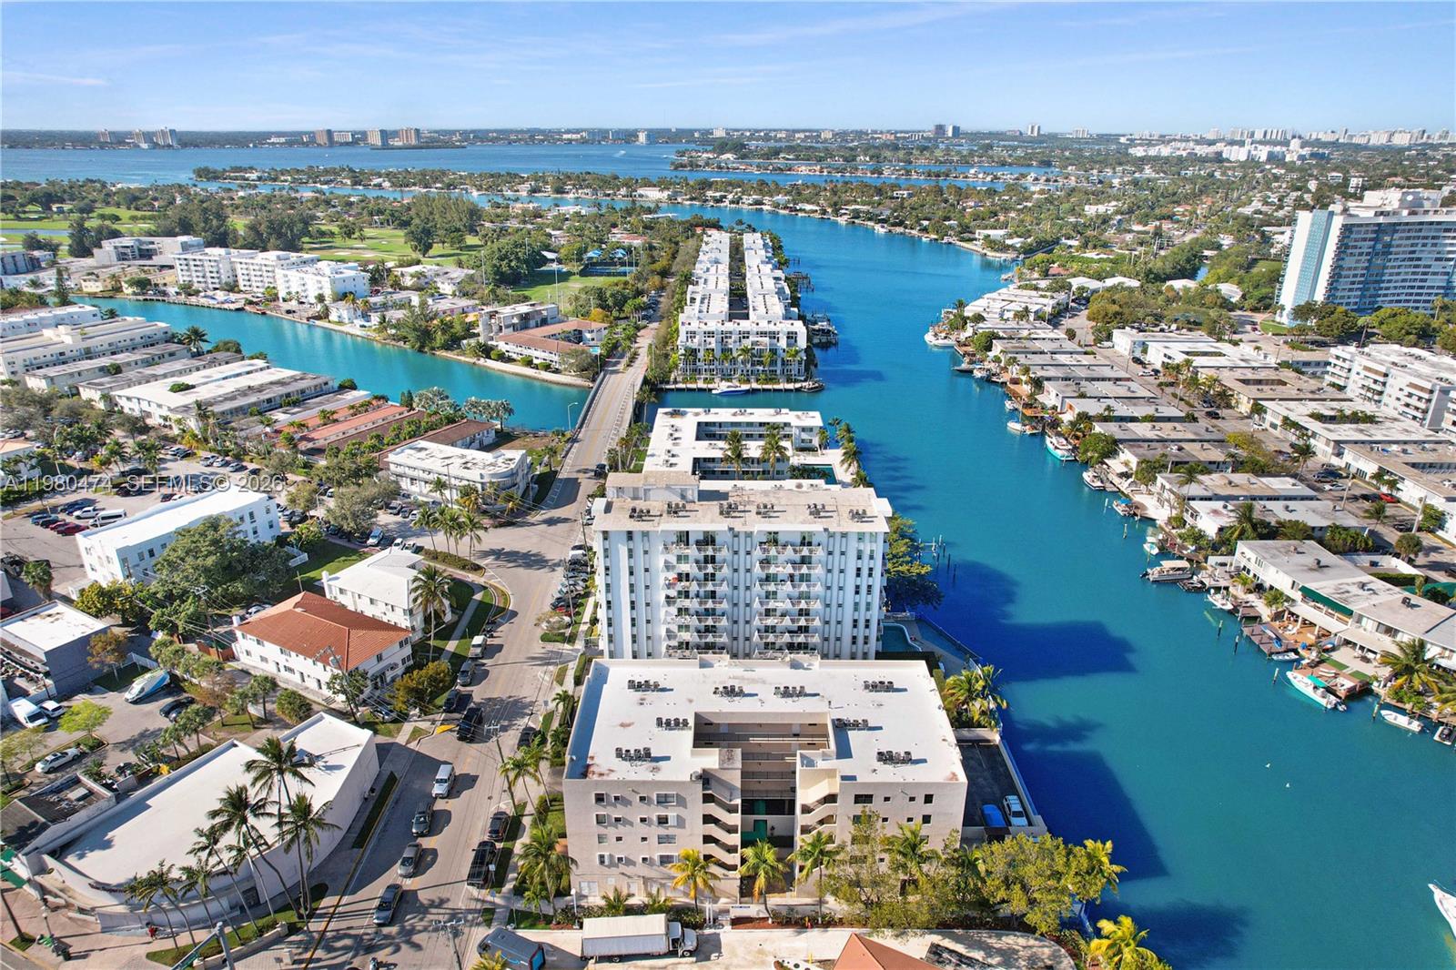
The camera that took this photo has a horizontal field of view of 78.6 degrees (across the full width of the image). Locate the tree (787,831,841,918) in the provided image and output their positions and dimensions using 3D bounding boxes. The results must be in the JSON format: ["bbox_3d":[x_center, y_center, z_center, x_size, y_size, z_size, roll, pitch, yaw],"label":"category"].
[{"bbox_3d":[8.778,40.701,90.889,5.600,10.800,5.600,0,22,0],"label":"tree"}]

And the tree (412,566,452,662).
[{"bbox_3d":[-44.461,20.389,135.061,5.900,15.300,5.900,0,22,0],"label":"tree"}]

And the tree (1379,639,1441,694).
[{"bbox_3d":[99.218,27.428,129.739,7.200,7.000,7.200,0,22,0],"label":"tree"}]

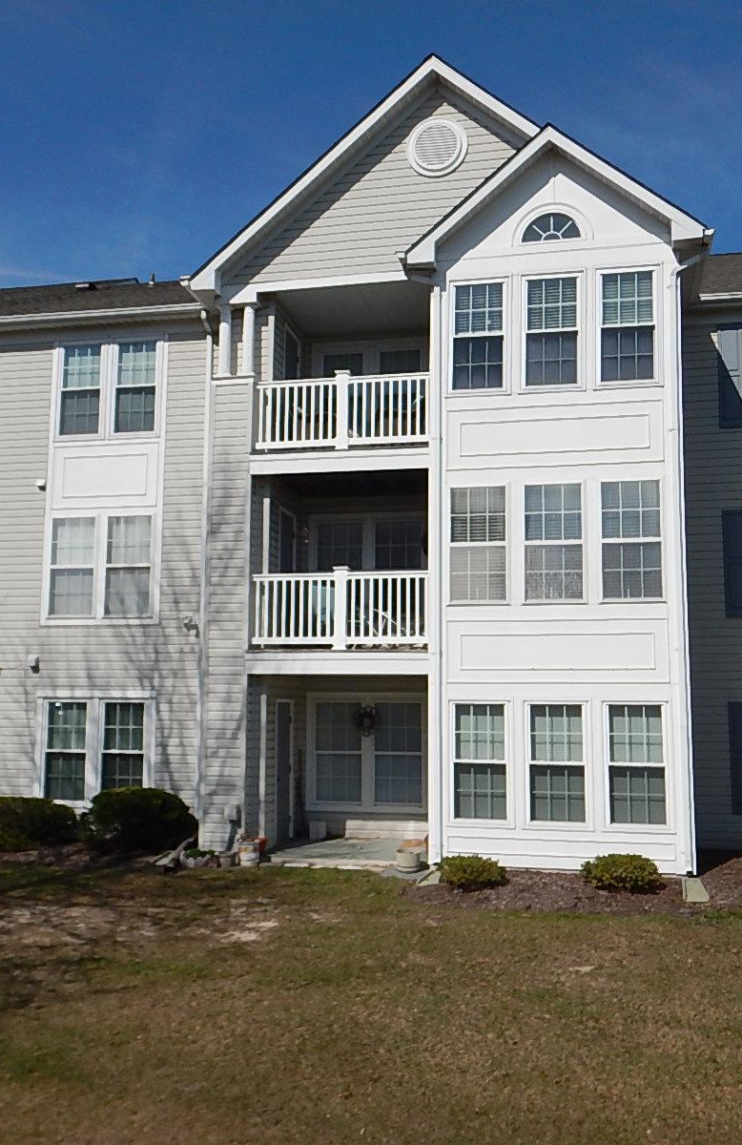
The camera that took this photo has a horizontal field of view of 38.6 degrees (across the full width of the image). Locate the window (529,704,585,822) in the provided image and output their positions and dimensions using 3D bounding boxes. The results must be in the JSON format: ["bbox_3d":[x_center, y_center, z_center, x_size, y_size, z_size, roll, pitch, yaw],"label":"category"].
[{"bbox_3d":[2.360,2.418,13.440,0.702,1.478,0.100,-1,-7,12],"label":"window"}]

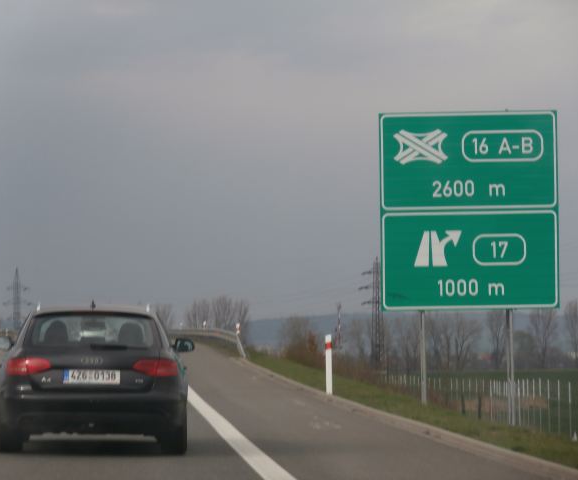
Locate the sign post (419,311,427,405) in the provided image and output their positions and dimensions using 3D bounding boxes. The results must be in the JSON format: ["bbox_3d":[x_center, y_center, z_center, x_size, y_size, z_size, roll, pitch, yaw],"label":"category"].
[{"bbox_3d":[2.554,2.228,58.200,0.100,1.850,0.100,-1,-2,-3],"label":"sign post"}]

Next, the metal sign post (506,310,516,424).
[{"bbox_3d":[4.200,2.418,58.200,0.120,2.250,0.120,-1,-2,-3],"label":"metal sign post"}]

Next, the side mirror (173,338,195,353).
[{"bbox_3d":[-1.060,1.073,31.200,0.215,0.140,0.120,0,-2,-3],"label":"side mirror"}]

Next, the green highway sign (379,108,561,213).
[{"bbox_3d":[3.402,-1.489,58.000,3.340,1.850,0.090,-1,-2,-2],"label":"green highway sign"}]

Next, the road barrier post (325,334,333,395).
[{"bbox_3d":[0.699,2.157,53.000,0.115,1.040,0.100,-1,-2,-3],"label":"road barrier post"}]

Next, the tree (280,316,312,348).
[{"bbox_3d":[0.593,8.621,280.000,2.900,3.300,2.800,-1,-2,-3],"label":"tree"}]

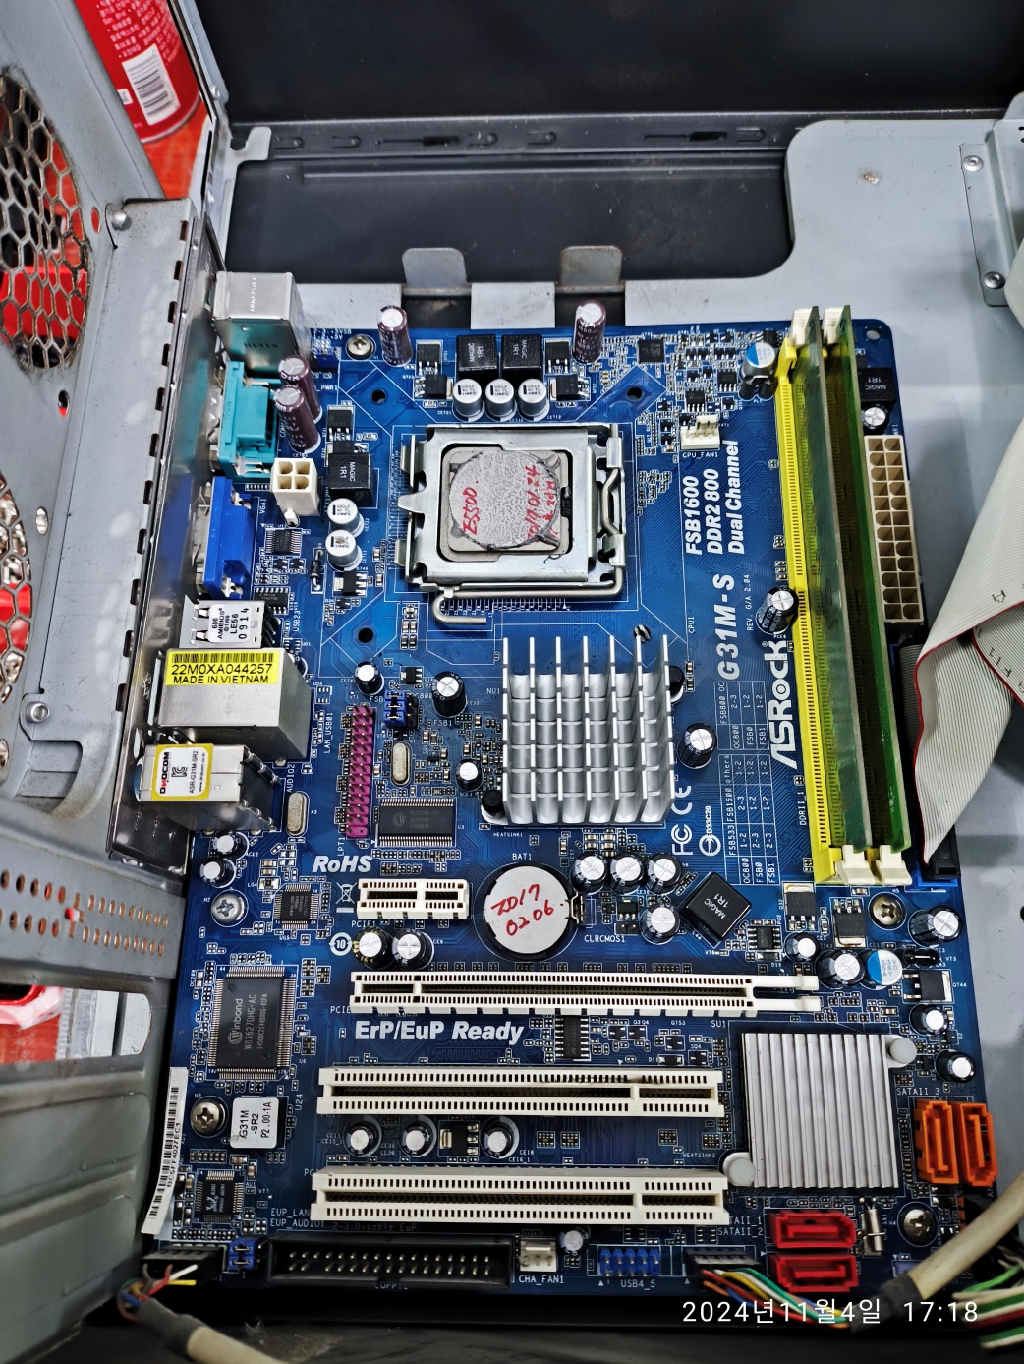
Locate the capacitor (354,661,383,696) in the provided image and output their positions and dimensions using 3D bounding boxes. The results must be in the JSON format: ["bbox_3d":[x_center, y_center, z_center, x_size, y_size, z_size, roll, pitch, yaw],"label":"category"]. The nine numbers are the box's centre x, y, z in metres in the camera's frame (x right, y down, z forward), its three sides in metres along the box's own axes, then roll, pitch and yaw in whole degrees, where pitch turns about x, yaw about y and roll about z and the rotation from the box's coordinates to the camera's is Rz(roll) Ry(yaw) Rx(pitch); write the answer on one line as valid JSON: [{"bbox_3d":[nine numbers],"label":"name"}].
[{"bbox_3d":[-0.036,-0.001,0.247,0.006,0.008,0.006,0,72,1],"label":"capacitor"}]

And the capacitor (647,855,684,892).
[{"bbox_3d":[0.035,0.045,0.232,0.008,0.011,0.008,0,72,1],"label":"capacitor"}]

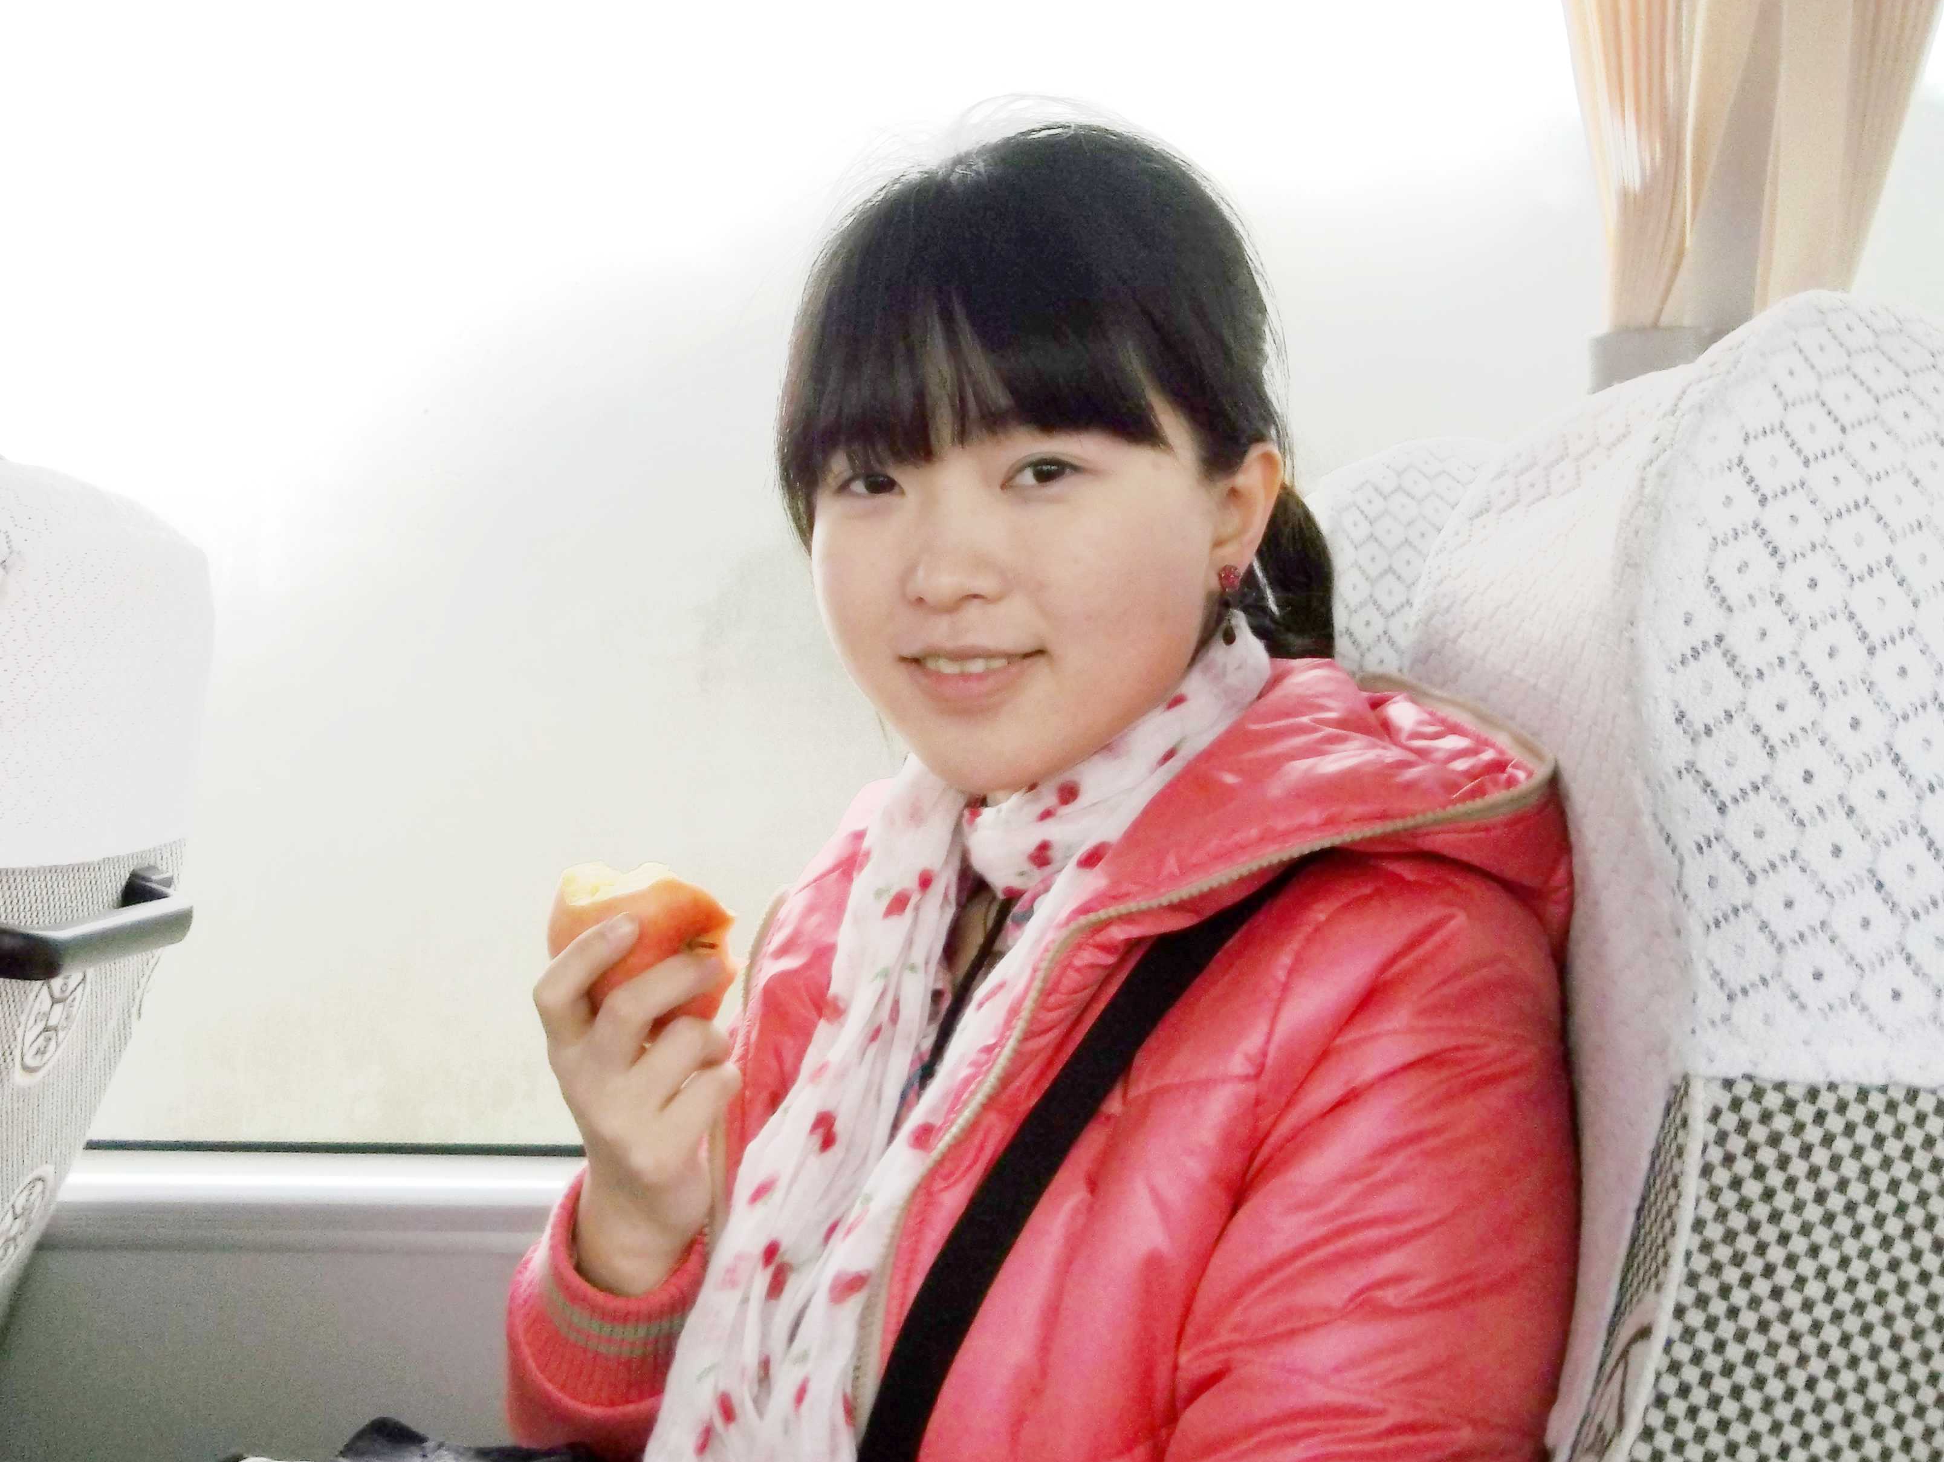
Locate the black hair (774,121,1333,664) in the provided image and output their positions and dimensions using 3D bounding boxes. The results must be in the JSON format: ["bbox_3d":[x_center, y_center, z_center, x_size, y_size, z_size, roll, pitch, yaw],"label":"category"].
[{"bbox_3d":[0.030,-0.117,0.765,0.185,0.215,0.230,1,7,25],"label":"black hair"}]

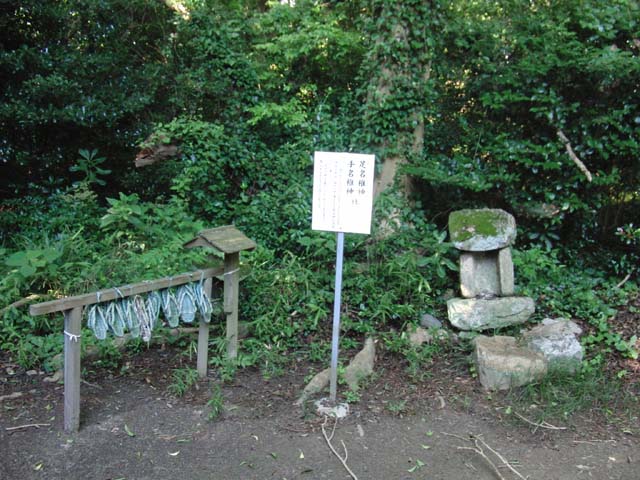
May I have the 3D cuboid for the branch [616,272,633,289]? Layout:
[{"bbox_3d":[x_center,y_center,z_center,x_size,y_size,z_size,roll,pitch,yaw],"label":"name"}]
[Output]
[{"bbox_3d":[2.849,0.379,6.400,0.035,0.030,0.240,10,44,47],"label":"branch"}]

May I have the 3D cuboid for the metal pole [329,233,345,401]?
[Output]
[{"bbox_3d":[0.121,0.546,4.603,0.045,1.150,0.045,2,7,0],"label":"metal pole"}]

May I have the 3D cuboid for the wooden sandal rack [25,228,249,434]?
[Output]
[{"bbox_3d":[-1.092,0.532,4.546,0.380,1.090,1.900,6,9,29],"label":"wooden sandal rack"}]

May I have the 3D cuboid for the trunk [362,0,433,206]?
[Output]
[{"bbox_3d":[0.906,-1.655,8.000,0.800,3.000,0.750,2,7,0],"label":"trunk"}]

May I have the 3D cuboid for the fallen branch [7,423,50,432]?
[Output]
[{"bbox_3d":[-1.733,1.109,4.067,0.260,0.025,0.045,-1,8,-23],"label":"fallen branch"}]

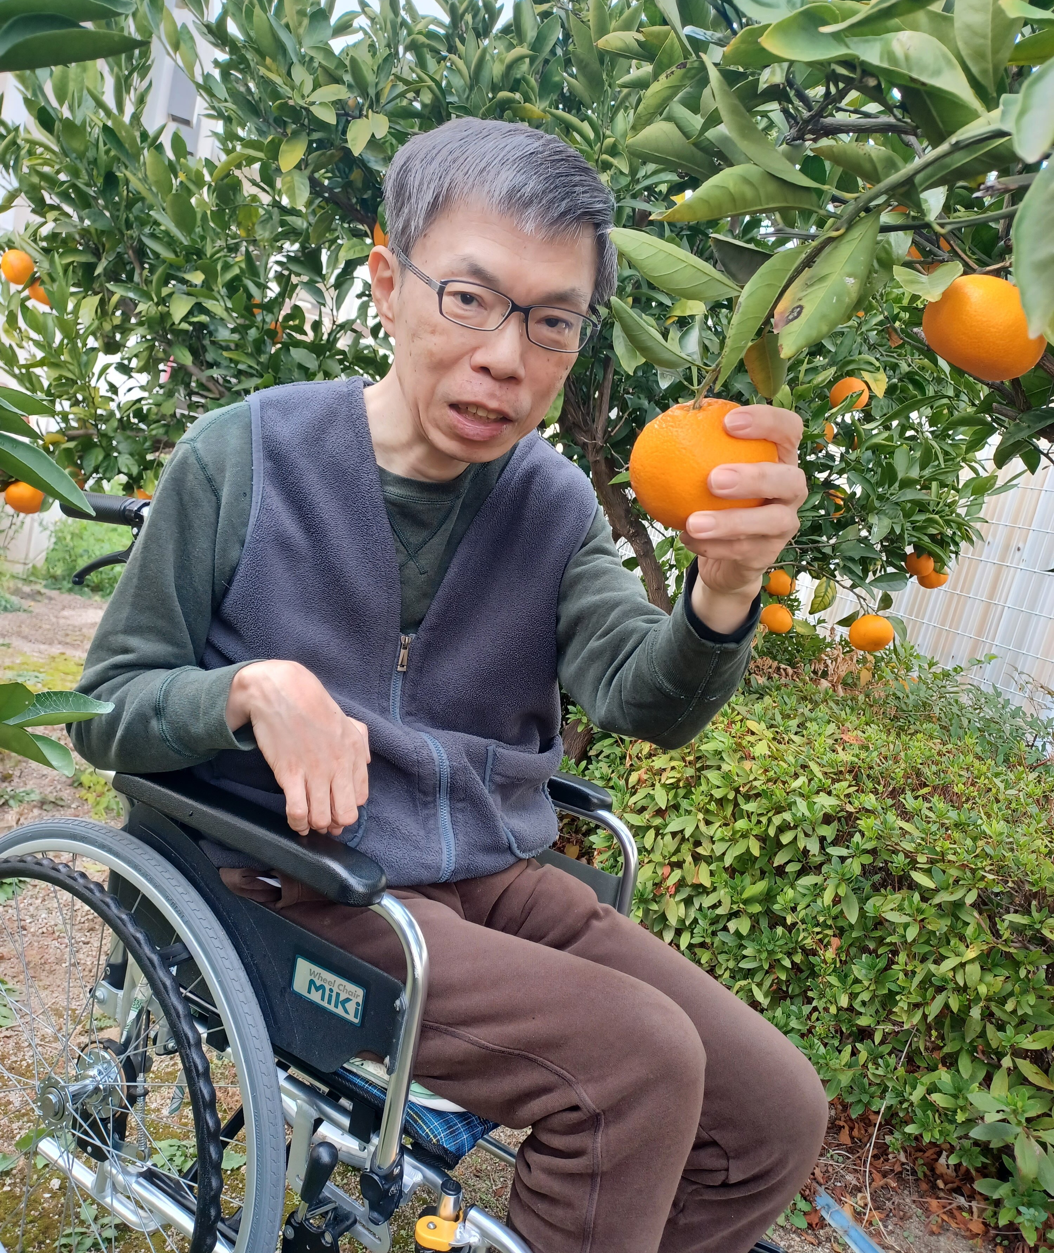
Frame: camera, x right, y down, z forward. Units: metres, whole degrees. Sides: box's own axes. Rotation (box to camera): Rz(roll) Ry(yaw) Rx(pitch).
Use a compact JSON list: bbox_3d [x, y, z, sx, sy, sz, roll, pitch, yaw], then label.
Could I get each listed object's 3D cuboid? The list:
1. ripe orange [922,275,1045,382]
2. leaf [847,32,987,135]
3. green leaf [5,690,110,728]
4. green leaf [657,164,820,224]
[{"bbox_3d":[0.284,-0.185,0.630,0.077,0.067,0.077,13,11,0],"label":"ripe orange"},{"bbox_3d":[0.199,-0.279,0.520,0.075,0.045,0.040,13,11,0],"label":"leaf"},{"bbox_3d":[-0.277,0.049,0.600,0.064,0.021,0.030,8,12,-4],"label":"green leaf"},{"bbox_3d":[0.110,-0.226,0.530,0.084,0.034,0.038,13,11,0],"label":"green leaf"}]

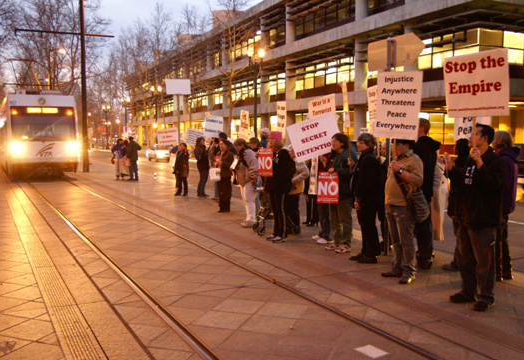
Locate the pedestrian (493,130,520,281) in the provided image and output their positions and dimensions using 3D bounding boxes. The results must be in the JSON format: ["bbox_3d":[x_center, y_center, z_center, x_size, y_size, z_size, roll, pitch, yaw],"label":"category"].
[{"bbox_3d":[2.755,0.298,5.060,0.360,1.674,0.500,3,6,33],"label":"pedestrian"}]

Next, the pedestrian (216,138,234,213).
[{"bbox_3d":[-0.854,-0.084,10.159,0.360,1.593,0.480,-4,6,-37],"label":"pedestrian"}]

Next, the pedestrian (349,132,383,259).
[{"bbox_3d":[1.388,0.226,5.990,0.420,1.678,0.480,-1,5,-16],"label":"pedestrian"}]

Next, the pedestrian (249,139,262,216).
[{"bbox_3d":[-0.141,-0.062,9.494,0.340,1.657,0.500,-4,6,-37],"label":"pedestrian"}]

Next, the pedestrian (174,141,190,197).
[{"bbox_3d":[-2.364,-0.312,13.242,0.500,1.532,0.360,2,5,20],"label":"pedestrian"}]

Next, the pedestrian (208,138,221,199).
[{"bbox_3d":[-1.287,-0.291,12.222,0.420,1.634,0.480,-2,5,-17],"label":"pedestrian"}]

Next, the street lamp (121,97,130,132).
[{"bbox_3d":[-20.564,-8.304,67.659,1.250,7.955,0.400,-3,6,-30],"label":"street lamp"}]

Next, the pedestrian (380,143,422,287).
[{"bbox_3d":[1.617,0.302,5.133,0.440,1.664,0.540,-3,5,-25],"label":"pedestrian"}]

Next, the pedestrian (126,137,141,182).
[{"bbox_3d":[-5.177,-0.859,18.175,0.360,1.740,0.500,4,7,41],"label":"pedestrian"}]

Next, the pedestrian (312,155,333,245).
[{"bbox_3d":[1.004,0.129,7.199,0.380,1.660,0.500,-3,5,-25],"label":"pedestrian"}]

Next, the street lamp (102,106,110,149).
[{"bbox_3d":[-25.624,-8.776,74.000,1.250,7.218,0.500,-3,6,-30],"label":"street lamp"}]

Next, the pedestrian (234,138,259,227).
[{"bbox_3d":[-0.288,0.040,8.493,0.480,1.626,0.500,-2,5,-22],"label":"pedestrian"}]

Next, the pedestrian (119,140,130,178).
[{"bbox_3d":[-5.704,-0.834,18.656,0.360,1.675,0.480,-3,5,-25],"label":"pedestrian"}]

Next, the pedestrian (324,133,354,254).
[{"bbox_3d":[1.115,0.178,6.491,0.420,1.686,0.480,-2,5,-25],"label":"pedestrian"}]

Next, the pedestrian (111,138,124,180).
[{"bbox_3d":[-5.888,-0.848,18.510,0.500,1.661,0.380,-3,6,-33],"label":"pedestrian"}]

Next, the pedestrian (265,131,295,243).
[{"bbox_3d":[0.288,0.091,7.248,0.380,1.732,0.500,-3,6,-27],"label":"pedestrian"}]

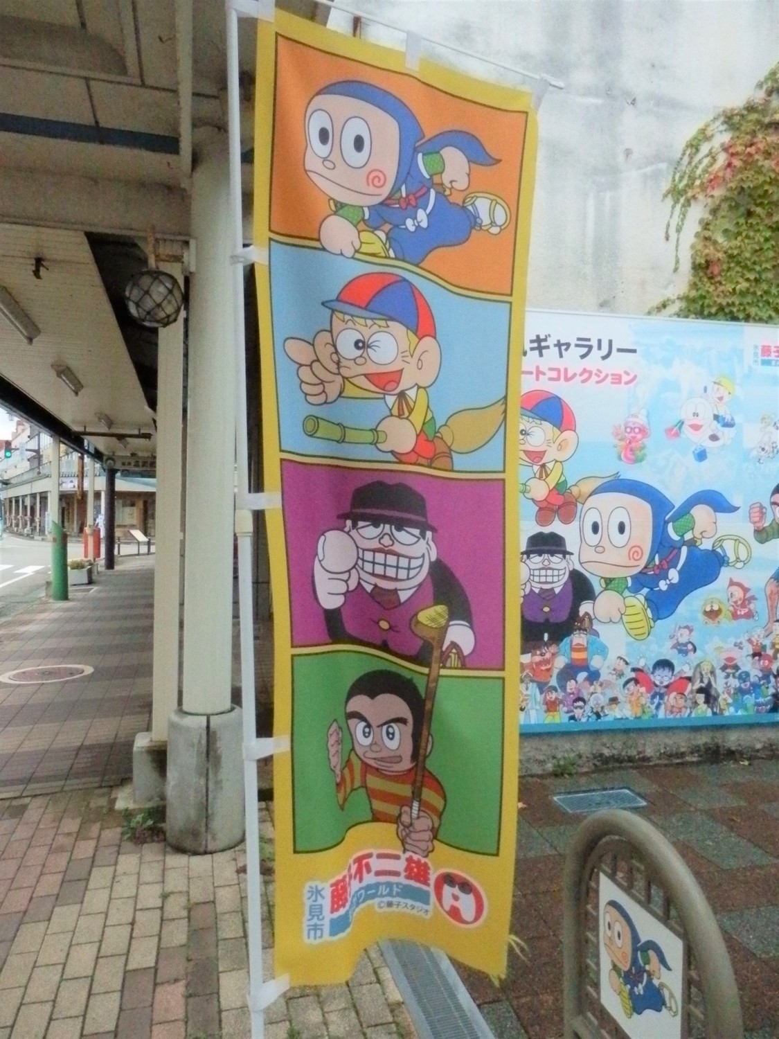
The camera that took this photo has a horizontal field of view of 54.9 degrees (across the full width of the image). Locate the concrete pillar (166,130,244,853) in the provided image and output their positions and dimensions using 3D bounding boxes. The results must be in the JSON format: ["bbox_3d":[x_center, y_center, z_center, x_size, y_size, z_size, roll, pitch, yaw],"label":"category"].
[{"bbox_3d":[-0.839,-0.144,3.523,0.352,3.273,0.352,1,0,-15],"label":"concrete pillar"}]

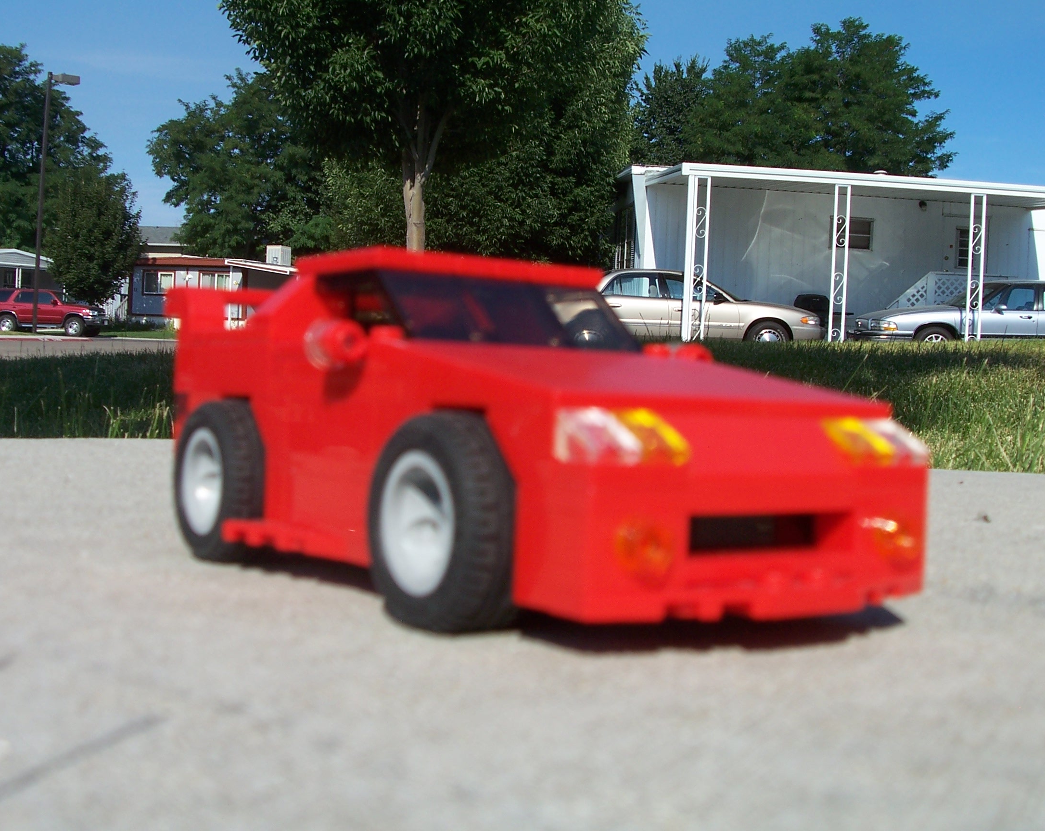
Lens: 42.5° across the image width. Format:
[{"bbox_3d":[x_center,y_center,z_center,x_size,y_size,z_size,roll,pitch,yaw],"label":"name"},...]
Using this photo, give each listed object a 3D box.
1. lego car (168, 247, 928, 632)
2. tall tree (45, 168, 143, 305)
[{"bbox_3d":[-0.006,0.001,0.247,0.082,0.059,0.163,2,1,-35],"label":"lego car"},{"bbox_3d":[-18.200,-7.100,57.000,4.150,7.000,4.100,2,0,0],"label":"tall tree"}]

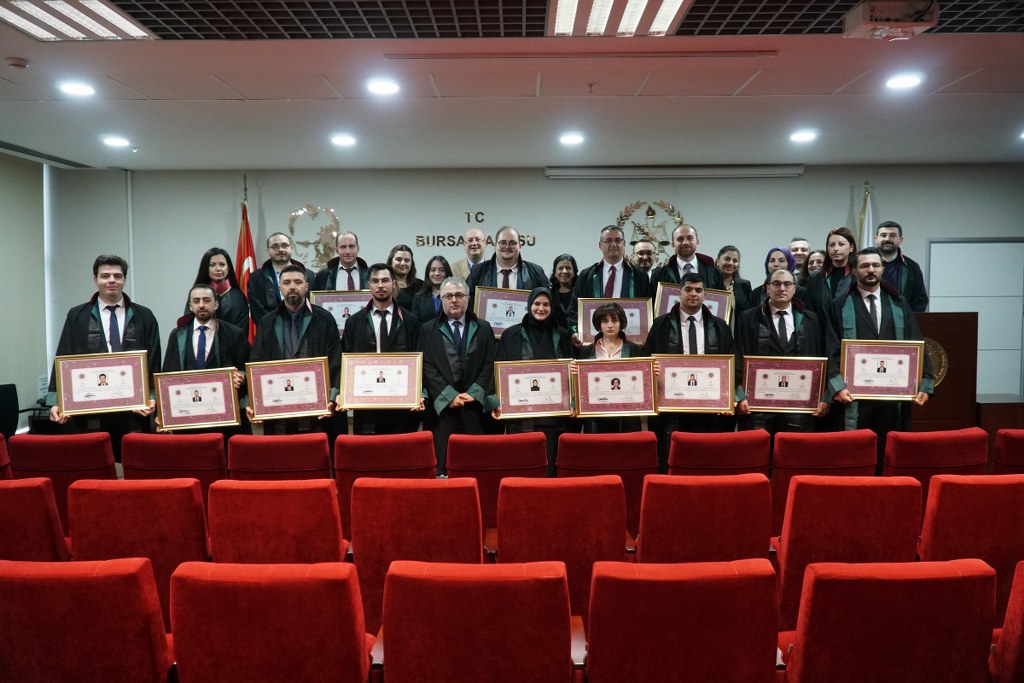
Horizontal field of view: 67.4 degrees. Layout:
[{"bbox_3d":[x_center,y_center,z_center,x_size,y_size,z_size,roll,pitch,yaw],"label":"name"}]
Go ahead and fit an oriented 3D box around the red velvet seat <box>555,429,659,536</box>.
[{"bbox_3d":[0.475,0.895,4.114,0.530,0.910,0.600,0,4,1],"label":"red velvet seat"}]

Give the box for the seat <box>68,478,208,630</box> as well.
[{"bbox_3d":[-1.438,0.966,3.218,0.530,0.910,0.600,0,4,1],"label":"seat"}]

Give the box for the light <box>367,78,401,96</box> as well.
[{"bbox_3d":[-0.749,-1.496,4.485,0.190,0.040,0.190,0,4,1],"label":"light"}]

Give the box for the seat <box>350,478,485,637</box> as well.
[{"bbox_3d":[-0.356,0.956,3.204,0.530,0.910,0.600,0,4,1],"label":"seat"}]

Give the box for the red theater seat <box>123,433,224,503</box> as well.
[{"bbox_3d":[-1.705,0.903,4.144,0.530,0.910,0.600,0,4,1],"label":"red theater seat"}]

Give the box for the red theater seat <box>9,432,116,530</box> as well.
[{"bbox_3d":[-2.260,0.907,4.152,0.530,0.910,0.600,0,4,1],"label":"red theater seat"}]

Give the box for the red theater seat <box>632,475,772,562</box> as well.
[{"bbox_3d":[0.750,0.955,3.304,0.560,0.920,0.580,0,4,1],"label":"red theater seat"}]

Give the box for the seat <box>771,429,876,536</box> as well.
[{"bbox_3d":[1.567,0.883,4.099,0.530,0.910,0.600,0,4,1],"label":"seat"}]

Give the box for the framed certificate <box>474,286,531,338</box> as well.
[{"bbox_3d":[0.003,-0.179,4.970,0.490,0.335,0.030,3,-1,1],"label":"framed certificate"}]

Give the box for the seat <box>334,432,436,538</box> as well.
[{"bbox_3d":[-0.635,0.905,4.216,0.560,0.920,0.580,0,4,1],"label":"seat"}]

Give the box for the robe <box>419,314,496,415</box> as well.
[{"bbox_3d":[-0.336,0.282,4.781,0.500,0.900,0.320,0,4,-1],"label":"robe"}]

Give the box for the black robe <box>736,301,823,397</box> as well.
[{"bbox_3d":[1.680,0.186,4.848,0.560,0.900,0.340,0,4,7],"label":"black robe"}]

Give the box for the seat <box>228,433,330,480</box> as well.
[{"bbox_3d":[-1.171,0.935,4.179,0.560,0.940,0.600,0,3,0],"label":"seat"}]

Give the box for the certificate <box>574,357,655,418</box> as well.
[{"bbox_3d":[0.652,0.287,4.780,0.510,0.360,0.030,-2,3,0],"label":"certificate"}]

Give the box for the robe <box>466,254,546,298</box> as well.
[{"bbox_3d":[-0.029,-0.078,5.333,0.620,1.060,0.380,0,4,0],"label":"robe"}]

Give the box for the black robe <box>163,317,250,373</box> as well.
[{"bbox_3d":[-1.979,0.371,5.001,0.590,1.120,0.380,0,3,0],"label":"black robe"}]

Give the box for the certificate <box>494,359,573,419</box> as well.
[{"bbox_3d":[0.150,0.303,4.900,0.510,0.360,0.030,-3,3,0],"label":"certificate"}]

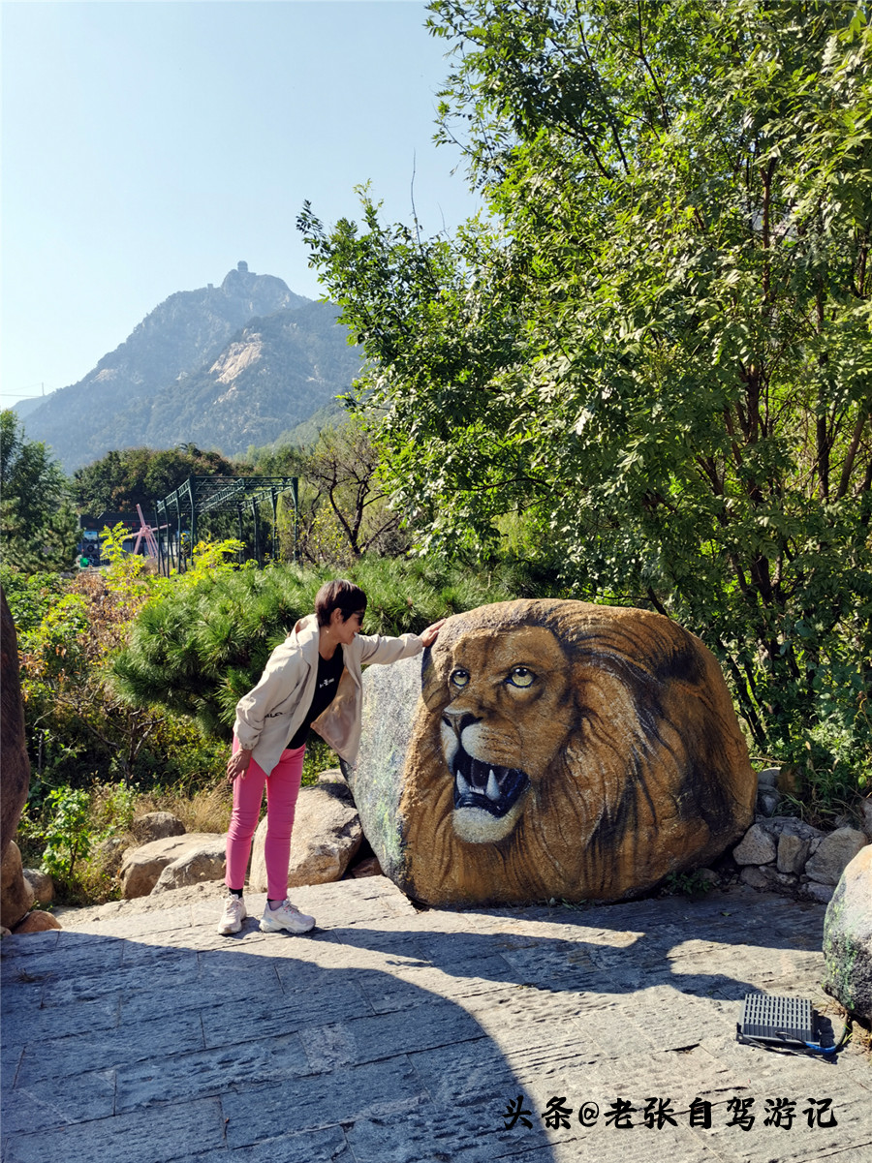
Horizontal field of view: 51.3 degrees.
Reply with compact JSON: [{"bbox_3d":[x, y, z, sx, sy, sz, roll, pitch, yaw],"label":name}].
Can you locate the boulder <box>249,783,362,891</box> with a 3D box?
[{"bbox_3d":[-0.642,1.260,4.470,0.570,0.480,0.500,-1,3,-20],"label":"boulder"}]

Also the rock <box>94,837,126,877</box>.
[{"bbox_3d":[-1.786,1.513,4.971,0.190,0.210,0.180,-1,1,-11],"label":"rock"}]

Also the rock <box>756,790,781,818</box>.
[{"bbox_3d":[1.732,1.167,4.750,0.140,0.140,0.140,1,3,20],"label":"rock"}]

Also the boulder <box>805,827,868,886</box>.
[{"bbox_3d":[1.899,1.304,4.300,0.310,0.260,0.260,1,3,20],"label":"boulder"}]

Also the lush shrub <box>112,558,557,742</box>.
[{"bbox_3d":[-0.671,0.467,6.252,2.800,1.280,1.900,-1,1,-6],"label":"lush shrub"}]

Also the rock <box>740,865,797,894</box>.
[{"bbox_3d":[1.594,1.425,4.346,0.250,0.130,0.200,-1,1,11],"label":"rock"}]

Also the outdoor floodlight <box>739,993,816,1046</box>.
[{"bbox_3d":[1.093,1.411,2.911,0.230,0.100,0.220,-1,1,11],"label":"outdoor floodlight"}]

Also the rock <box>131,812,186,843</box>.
[{"bbox_3d":[-1.662,1.485,5.432,0.340,0.200,0.280,-1,1,-11],"label":"rock"}]

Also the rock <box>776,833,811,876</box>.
[{"bbox_3d":[1.726,1.321,4.387,0.170,0.200,0.180,-1,1,11],"label":"rock"}]

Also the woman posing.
[{"bbox_3d":[-0.447,0.746,3.820,0.800,1.460,0.550,-2,3,-40],"label":"woman posing"}]

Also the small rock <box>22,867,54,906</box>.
[{"bbox_3d":[-1.894,1.442,4.300,0.190,0.190,0.190,-1,3,-20],"label":"small rock"}]

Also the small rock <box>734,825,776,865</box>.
[{"bbox_3d":[1.548,1.278,4.400,0.220,0.200,0.200,1,3,20],"label":"small rock"}]

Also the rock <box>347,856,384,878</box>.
[{"bbox_3d":[-0.365,1.485,4.715,0.190,0.110,0.160,-1,1,-6],"label":"rock"}]

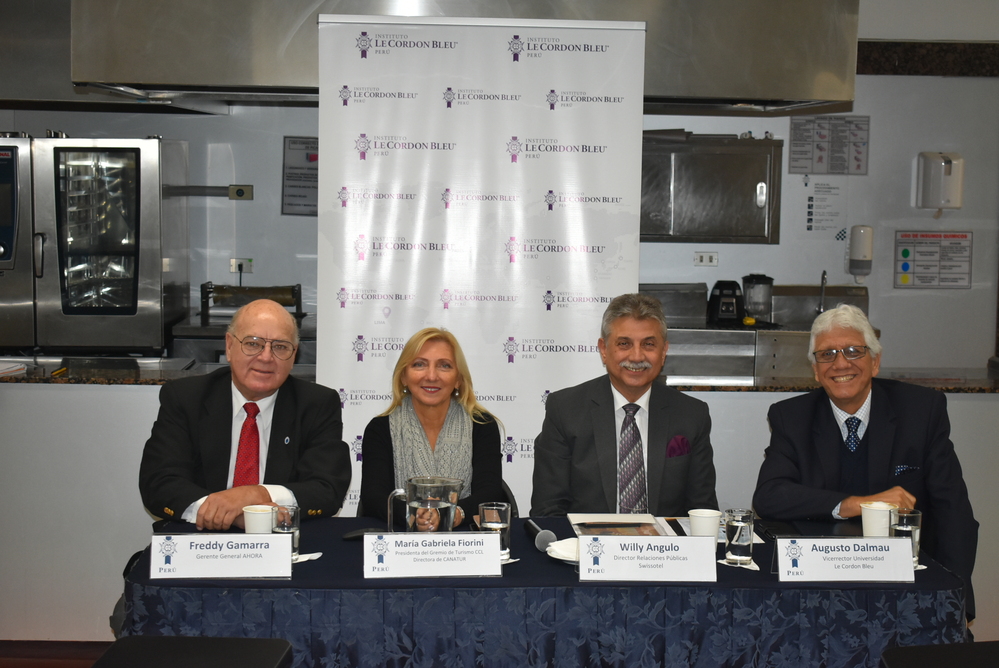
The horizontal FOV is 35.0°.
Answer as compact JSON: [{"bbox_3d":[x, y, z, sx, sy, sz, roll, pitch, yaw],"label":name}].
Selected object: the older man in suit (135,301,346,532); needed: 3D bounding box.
[{"bbox_3d":[-0.647,0.549,4.128,0.560,1.300,0.750,1,5,-6],"label":"older man in suit"}]

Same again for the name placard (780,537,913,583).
[{"bbox_3d":[0.761,0.496,3.505,0.303,0.092,0.076,1,5,-3],"label":"name placard"}]

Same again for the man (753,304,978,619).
[{"bbox_3d":[0.963,0.569,4.228,0.620,1.310,0.760,1,5,3],"label":"man"}]

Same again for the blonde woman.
[{"bbox_3d":[-0.178,0.600,4.079,0.430,1.200,0.720,1,6,0],"label":"blonde woman"}]

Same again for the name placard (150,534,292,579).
[{"bbox_3d":[-0.599,0.478,3.436,0.303,0.092,0.076,1,5,-3],"label":"name placard"}]

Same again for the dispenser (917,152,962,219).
[{"bbox_3d":[2.237,-0.760,8.050,0.235,0.310,0.190,1,6,-3],"label":"dispenser"}]

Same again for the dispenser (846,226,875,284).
[{"bbox_3d":[1.822,-0.402,8.000,0.115,0.295,0.115,1,6,-3],"label":"dispenser"}]

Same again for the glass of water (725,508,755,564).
[{"bbox_3d":[0.550,0.461,3.615,0.066,0.120,0.066,0,6,-4],"label":"glass of water"}]

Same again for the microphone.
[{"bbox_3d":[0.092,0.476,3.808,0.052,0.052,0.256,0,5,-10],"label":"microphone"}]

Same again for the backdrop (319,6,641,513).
[{"bbox_3d":[-0.067,0.058,4.951,1.000,2.060,0.100,0,6,-4],"label":"backdrop"}]

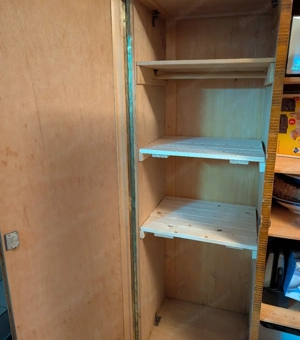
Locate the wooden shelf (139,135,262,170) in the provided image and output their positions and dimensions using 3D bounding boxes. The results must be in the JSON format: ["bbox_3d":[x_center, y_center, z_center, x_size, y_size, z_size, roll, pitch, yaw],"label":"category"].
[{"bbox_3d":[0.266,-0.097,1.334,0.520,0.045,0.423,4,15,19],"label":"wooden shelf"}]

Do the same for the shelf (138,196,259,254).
[{"bbox_3d":[0.271,0.259,1.420,0.518,0.036,0.426,4,15,19],"label":"shelf"}]

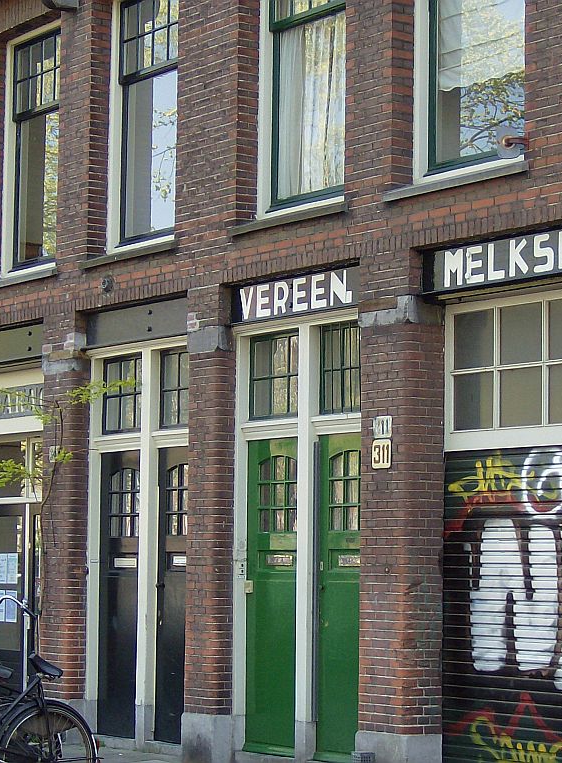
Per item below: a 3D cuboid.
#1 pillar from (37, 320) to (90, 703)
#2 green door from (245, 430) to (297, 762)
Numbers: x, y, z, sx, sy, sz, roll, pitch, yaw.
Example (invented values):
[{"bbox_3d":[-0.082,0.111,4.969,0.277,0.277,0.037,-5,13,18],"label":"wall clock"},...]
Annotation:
[{"bbox_3d":[-1.802,1.107,17.578,0.277,3.166,0.519,4,-6,-35],"label":"pillar"},{"bbox_3d":[-0.016,1.580,15.275,0.052,2.331,0.783,4,-6,-35],"label":"green door"}]

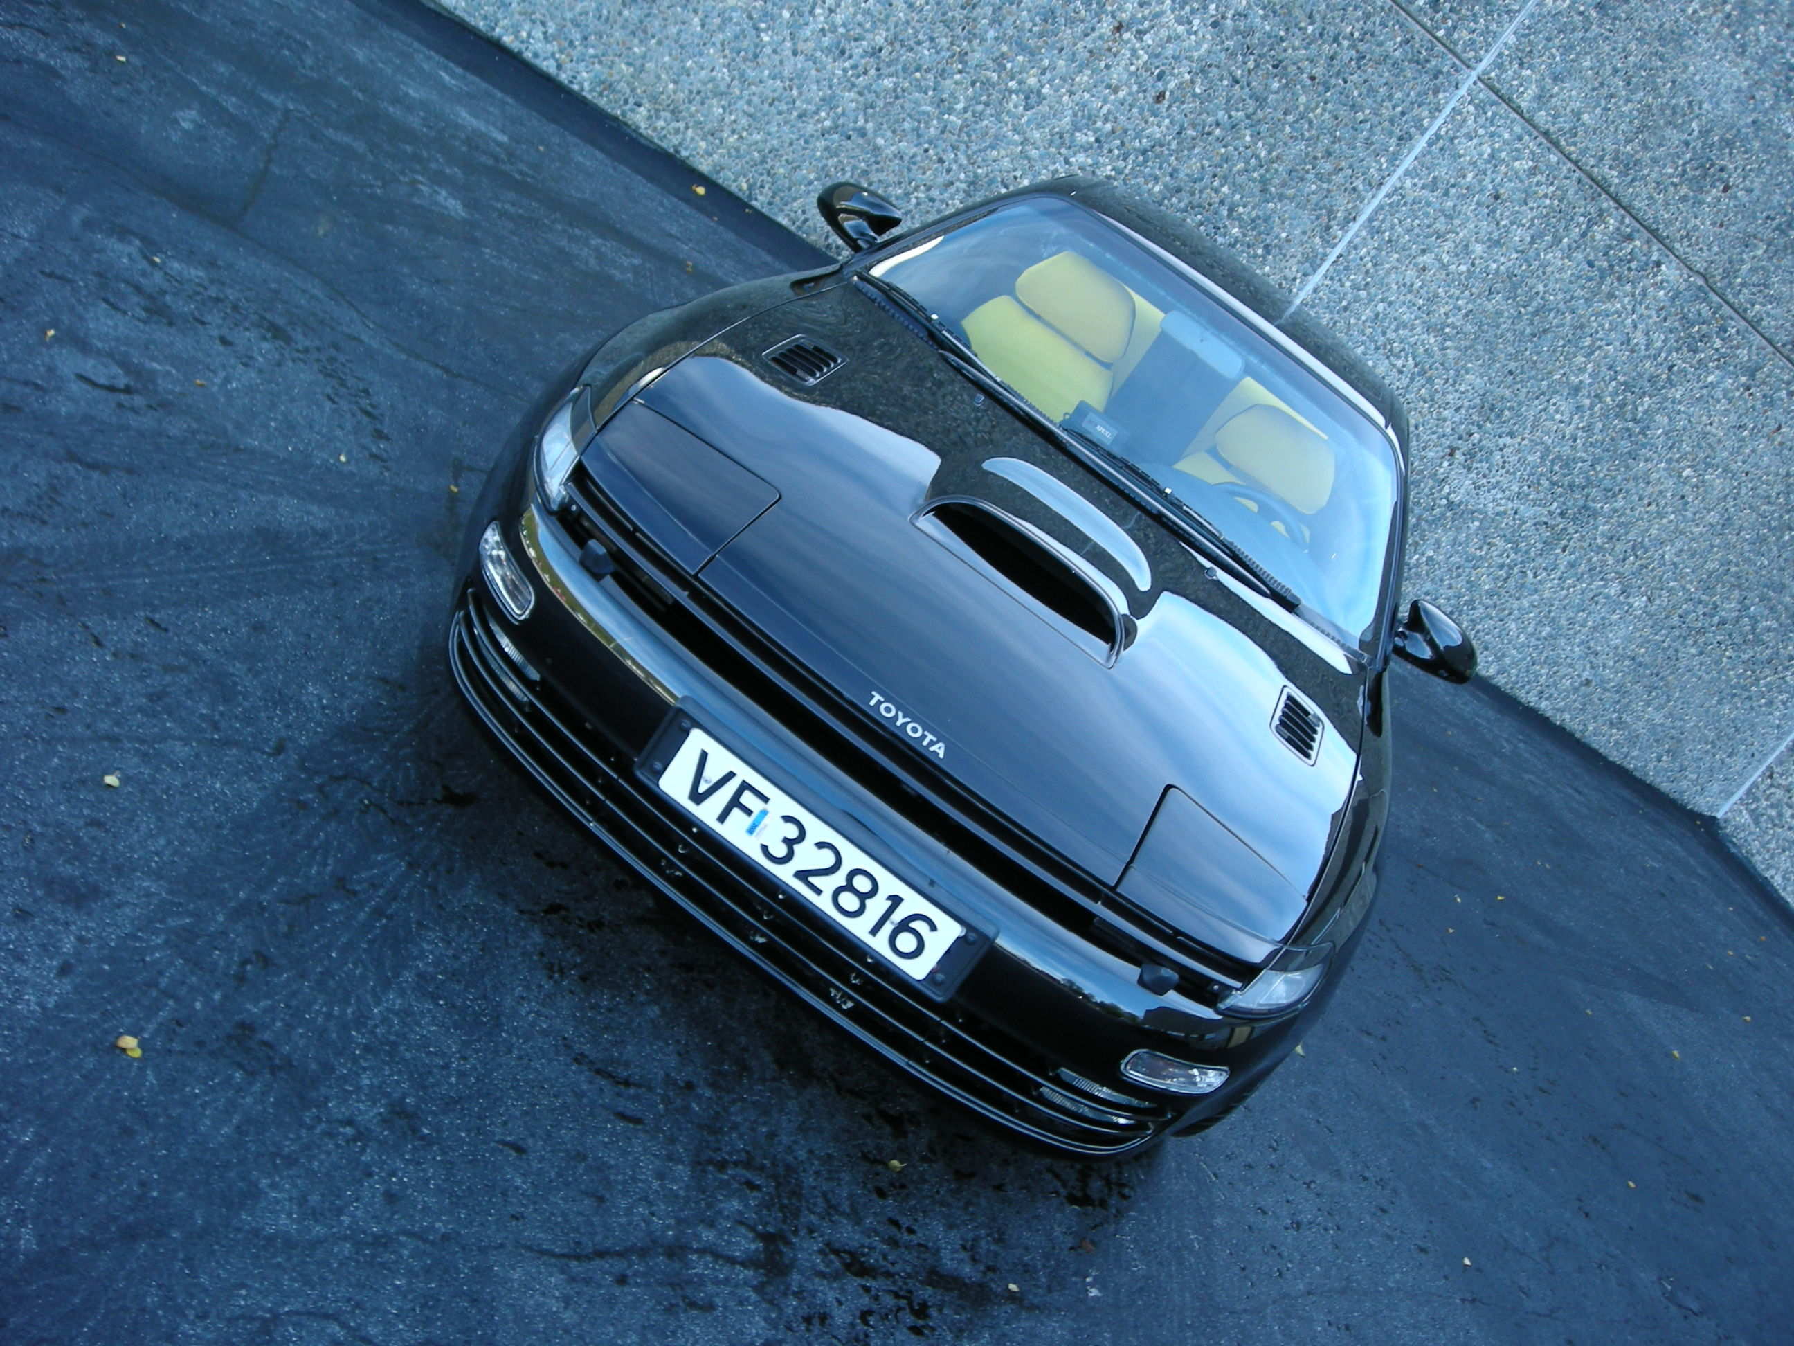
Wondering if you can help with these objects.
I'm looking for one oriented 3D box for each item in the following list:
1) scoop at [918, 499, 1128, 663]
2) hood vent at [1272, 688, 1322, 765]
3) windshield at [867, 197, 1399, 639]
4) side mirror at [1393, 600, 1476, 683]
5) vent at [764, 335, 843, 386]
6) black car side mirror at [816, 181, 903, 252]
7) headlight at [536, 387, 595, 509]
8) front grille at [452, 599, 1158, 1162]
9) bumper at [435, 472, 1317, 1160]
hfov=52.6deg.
[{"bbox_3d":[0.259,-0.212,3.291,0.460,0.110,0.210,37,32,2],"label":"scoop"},{"bbox_3d":[0.767,0.098,3.445,0.110,0.035,0.165,37,34,2],"label":"hood vent"},{"bbox_3d":[0.623,-0.646,4.136,1.400,0.140,0.800,37,46,2],"label":"windshield"},{"bbox_3d":[1.212,-0.067,4.067,0.200,0.135,0.150,37,20,2],"label":"side mirror"},{"bbox_3d":[-0.170,-0.605,3.488,0.110,0.035,0.165,37,34,2],"label":"vent"},{"bbox_3d":[-0.106,-1.050,4.129,0.200,0.135,0.150,37,20,2],"label":"black car side mirror"},{"bbox_3d":[-0.536,-0.375,2.983,0.140,0.150,0.220,37,20,2],"label":"headlight"},{"bbox_3d":[-0.174,0.346,2.973,1.460,0.180,0.320,37,20,2],"label":"front grille"},{"bbox_3d":[-0.105,0.256,3.005,1.660,0.390,0.480,37,20,2],"label":"bumper"}]

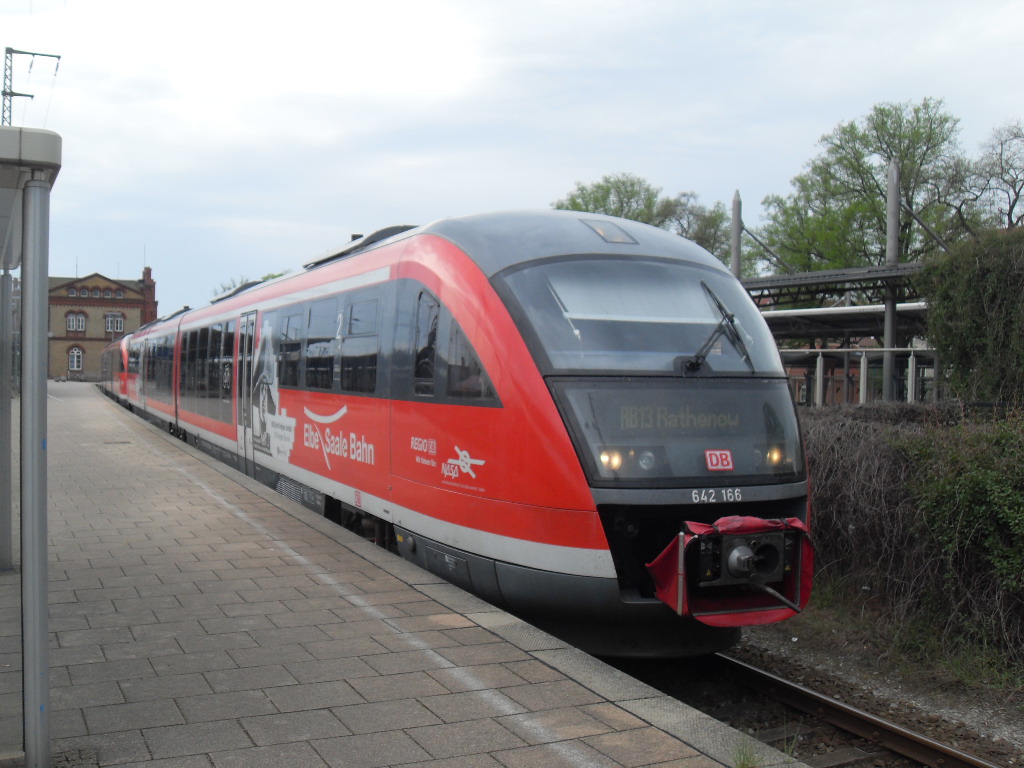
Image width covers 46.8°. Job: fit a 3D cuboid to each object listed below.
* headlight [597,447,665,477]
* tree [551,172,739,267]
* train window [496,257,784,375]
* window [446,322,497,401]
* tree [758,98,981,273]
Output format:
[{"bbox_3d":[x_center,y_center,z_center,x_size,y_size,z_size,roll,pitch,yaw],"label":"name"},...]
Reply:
[{"bbox_3d":[0.820,0.548,8.379,0.490,0.210,0.180,0,1,-22],"label":"headlight"},{"bbox_3d":[7.278,-5.044,65.000,10.000,13.147,9.000,1,1,6],"label":"tree"},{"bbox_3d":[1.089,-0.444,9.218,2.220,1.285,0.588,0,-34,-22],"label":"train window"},{"bbox_3d":[-0.315,-0.186,9.366,0.100,0.640,0.780,0,1,-32],"label":"window"},{"bbox_3d":[15.710,-5.382,52.000,9.500,14.328,9.000,1,1,17],"label":"tree"}]

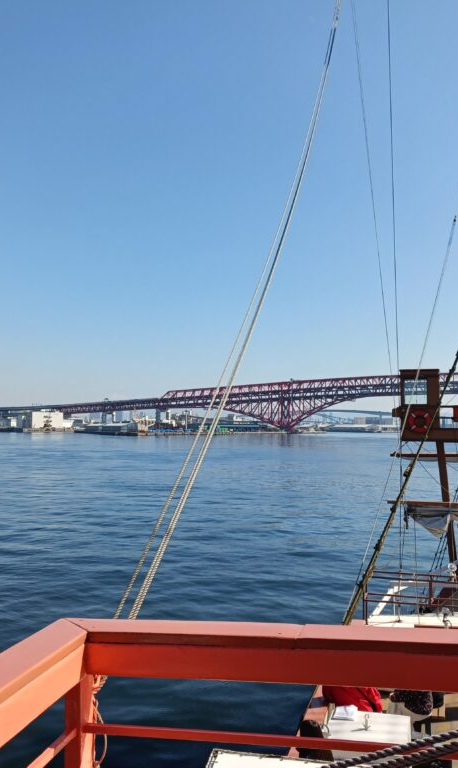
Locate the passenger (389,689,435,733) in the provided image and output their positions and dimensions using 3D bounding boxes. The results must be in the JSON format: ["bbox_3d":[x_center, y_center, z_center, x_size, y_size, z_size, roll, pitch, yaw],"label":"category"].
[{"bbox_3d":[2.071,3.501,8.300,0.700,1.280,0.500,-1,-3,20],"label":"passenger"}]

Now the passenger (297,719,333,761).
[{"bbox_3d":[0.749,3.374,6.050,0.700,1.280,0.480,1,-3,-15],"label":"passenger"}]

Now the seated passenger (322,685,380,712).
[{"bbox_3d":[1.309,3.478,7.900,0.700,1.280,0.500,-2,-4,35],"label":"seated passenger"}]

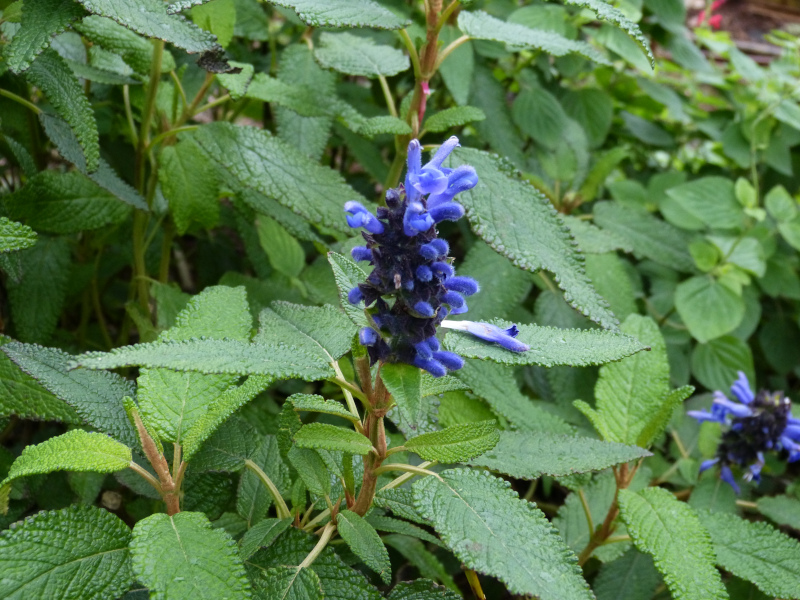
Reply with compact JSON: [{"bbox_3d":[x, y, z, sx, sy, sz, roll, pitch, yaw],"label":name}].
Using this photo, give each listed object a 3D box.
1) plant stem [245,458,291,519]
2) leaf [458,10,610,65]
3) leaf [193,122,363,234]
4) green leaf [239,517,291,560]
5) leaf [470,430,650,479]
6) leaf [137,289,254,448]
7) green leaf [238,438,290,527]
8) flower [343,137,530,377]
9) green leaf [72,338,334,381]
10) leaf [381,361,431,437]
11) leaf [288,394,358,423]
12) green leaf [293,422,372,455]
[{"bbox_3d":[-0.053,0.076,0.522,0.008,0.031,0.006,-38,-10,0],"label":"plant stem"},{"bbox_3d":[0.063,-0.123,0.610,0.072,0.013,0.028,16,32,16],"label":"leaf"},{"bbox_3d":[-0.062,-0.060,0.635,0.112,0.013,0.040,25,39,27],"label":"leaf"},{"bbox_3d":[-0.046,0.083,0.450,0.022,0.004,0.012,-33,40,-27],"label":"green leaf"},{"bbox_3d":[0.067,0.065,0.540,0.082,0.007,0.031,0,28,-14],"label":"leaf"},{"bbox_3d":[-0.083,0.025,0.530,0.043,0.014,0.070,8,65,3],"label":"leaf"},{"bbox_3d":[-0.056,0.075,0.535,0.022,0.008,0.038,7,58,8],"label":"green leaf"},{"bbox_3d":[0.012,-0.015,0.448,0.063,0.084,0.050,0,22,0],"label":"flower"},{"bbox_3d":[-0.065,0.022,0.435,0.087,0.010,0.024,4,30,-13],"label":"green leaf"},{"bbox_3d":[0.001,0.032,0.439,0.017,0.006,0.030,-11,66,-9],"label":"leaf"},{"bbox_3d":[-0.030,0.043,0.505,0.034,0.007,0.013,17,14,-36],"label":"leaf"},{"bbox_3d":[-0.022,0.049,0.442,0.029,0.005,0.014,13,41,-22],"label":"green leaf"}]

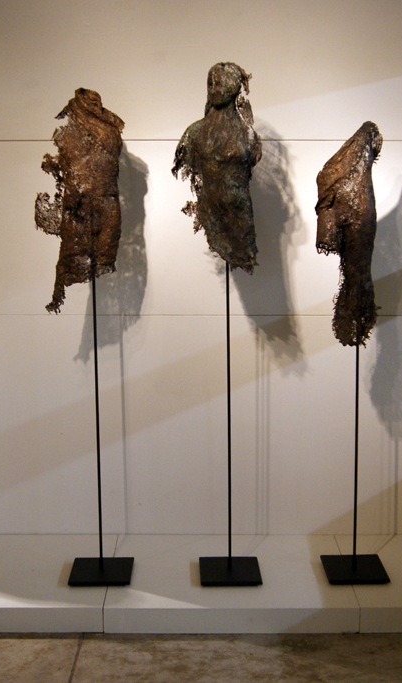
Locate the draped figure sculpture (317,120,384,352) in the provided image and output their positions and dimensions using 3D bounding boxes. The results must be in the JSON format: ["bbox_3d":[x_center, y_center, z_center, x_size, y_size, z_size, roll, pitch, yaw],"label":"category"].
[{"bbox_3d":[0.483,-0.340,3.055,0.213,0.723,0.157,0,11,0],"label":"draped figure sculpture"}]

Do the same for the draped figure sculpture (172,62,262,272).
[{"bbox_3d":[0.050,-0.550,3.004,0.280,0.657,0.173,0,11,0],"label":"draped figure sculpture"}]

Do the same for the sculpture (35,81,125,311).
[{"bbox_3d":[-0.391,-0.446,3.025,0.275,0.710,0.165,0,11,0],"label":"sculpture"}]

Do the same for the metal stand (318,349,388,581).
[{"bbox_3d":[0.536,0.411,3.212,0.206,0.817,0.206,0,11,0],"label":"metal stand"}]

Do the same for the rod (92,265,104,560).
[{"bbox_3d":[-0.346,0.287,3.179,0.010,1.046,0.010,0,11,0],"label":"rod"}]

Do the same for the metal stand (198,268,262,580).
[{"bbox_3d":[0.100,0.281,3.177,0.206,1.087,0.206,0,11,0],"label":"metal stand"}]

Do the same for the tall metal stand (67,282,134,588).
[{"bbox_3d":[-0.344,0.295,3.180,0.206,1.063,0.206,0,11,0],"label":"tall metal stand"}]

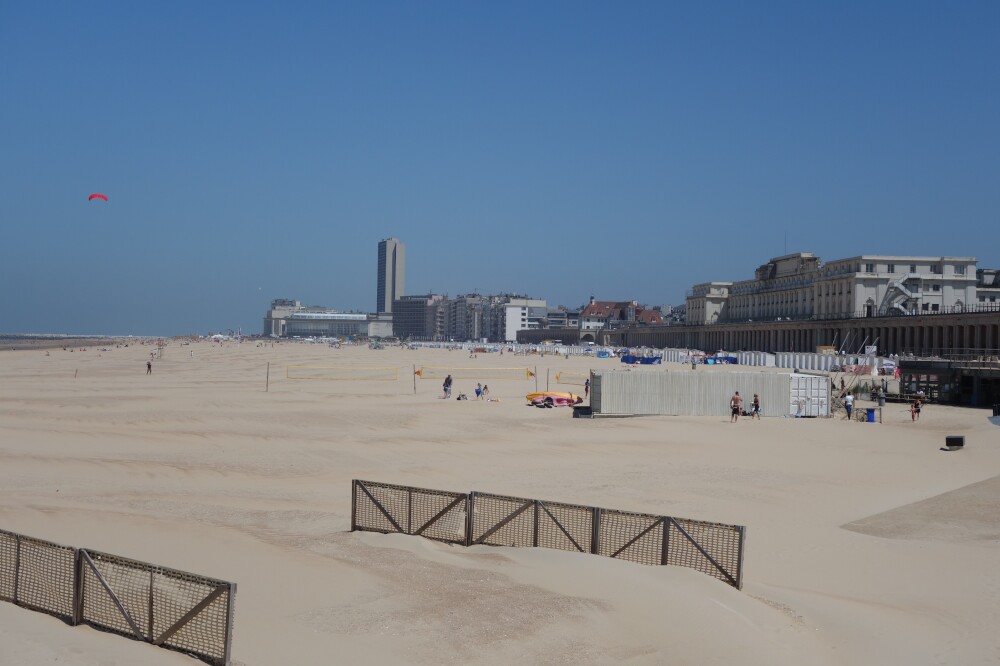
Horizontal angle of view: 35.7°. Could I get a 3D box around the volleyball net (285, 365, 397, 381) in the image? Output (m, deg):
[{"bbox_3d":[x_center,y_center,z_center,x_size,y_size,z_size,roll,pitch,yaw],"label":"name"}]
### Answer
[{"bbox_3d":[-12.965,3.301,128.000,9.100,1.050,0.080,1,0,0],"label":"volleyball net"}]

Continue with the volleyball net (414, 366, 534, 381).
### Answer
[{"bbox_3d":[-2.091,3.368,129.000,9.700,1.050,0.080,1,0,0],"label":"volleyball net"}]

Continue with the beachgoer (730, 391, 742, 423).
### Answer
[{"bbox_3d":[13.682,4.289,90.000,0.650,1.820,0.420,1,0,13],"label":"beachgoer"}]

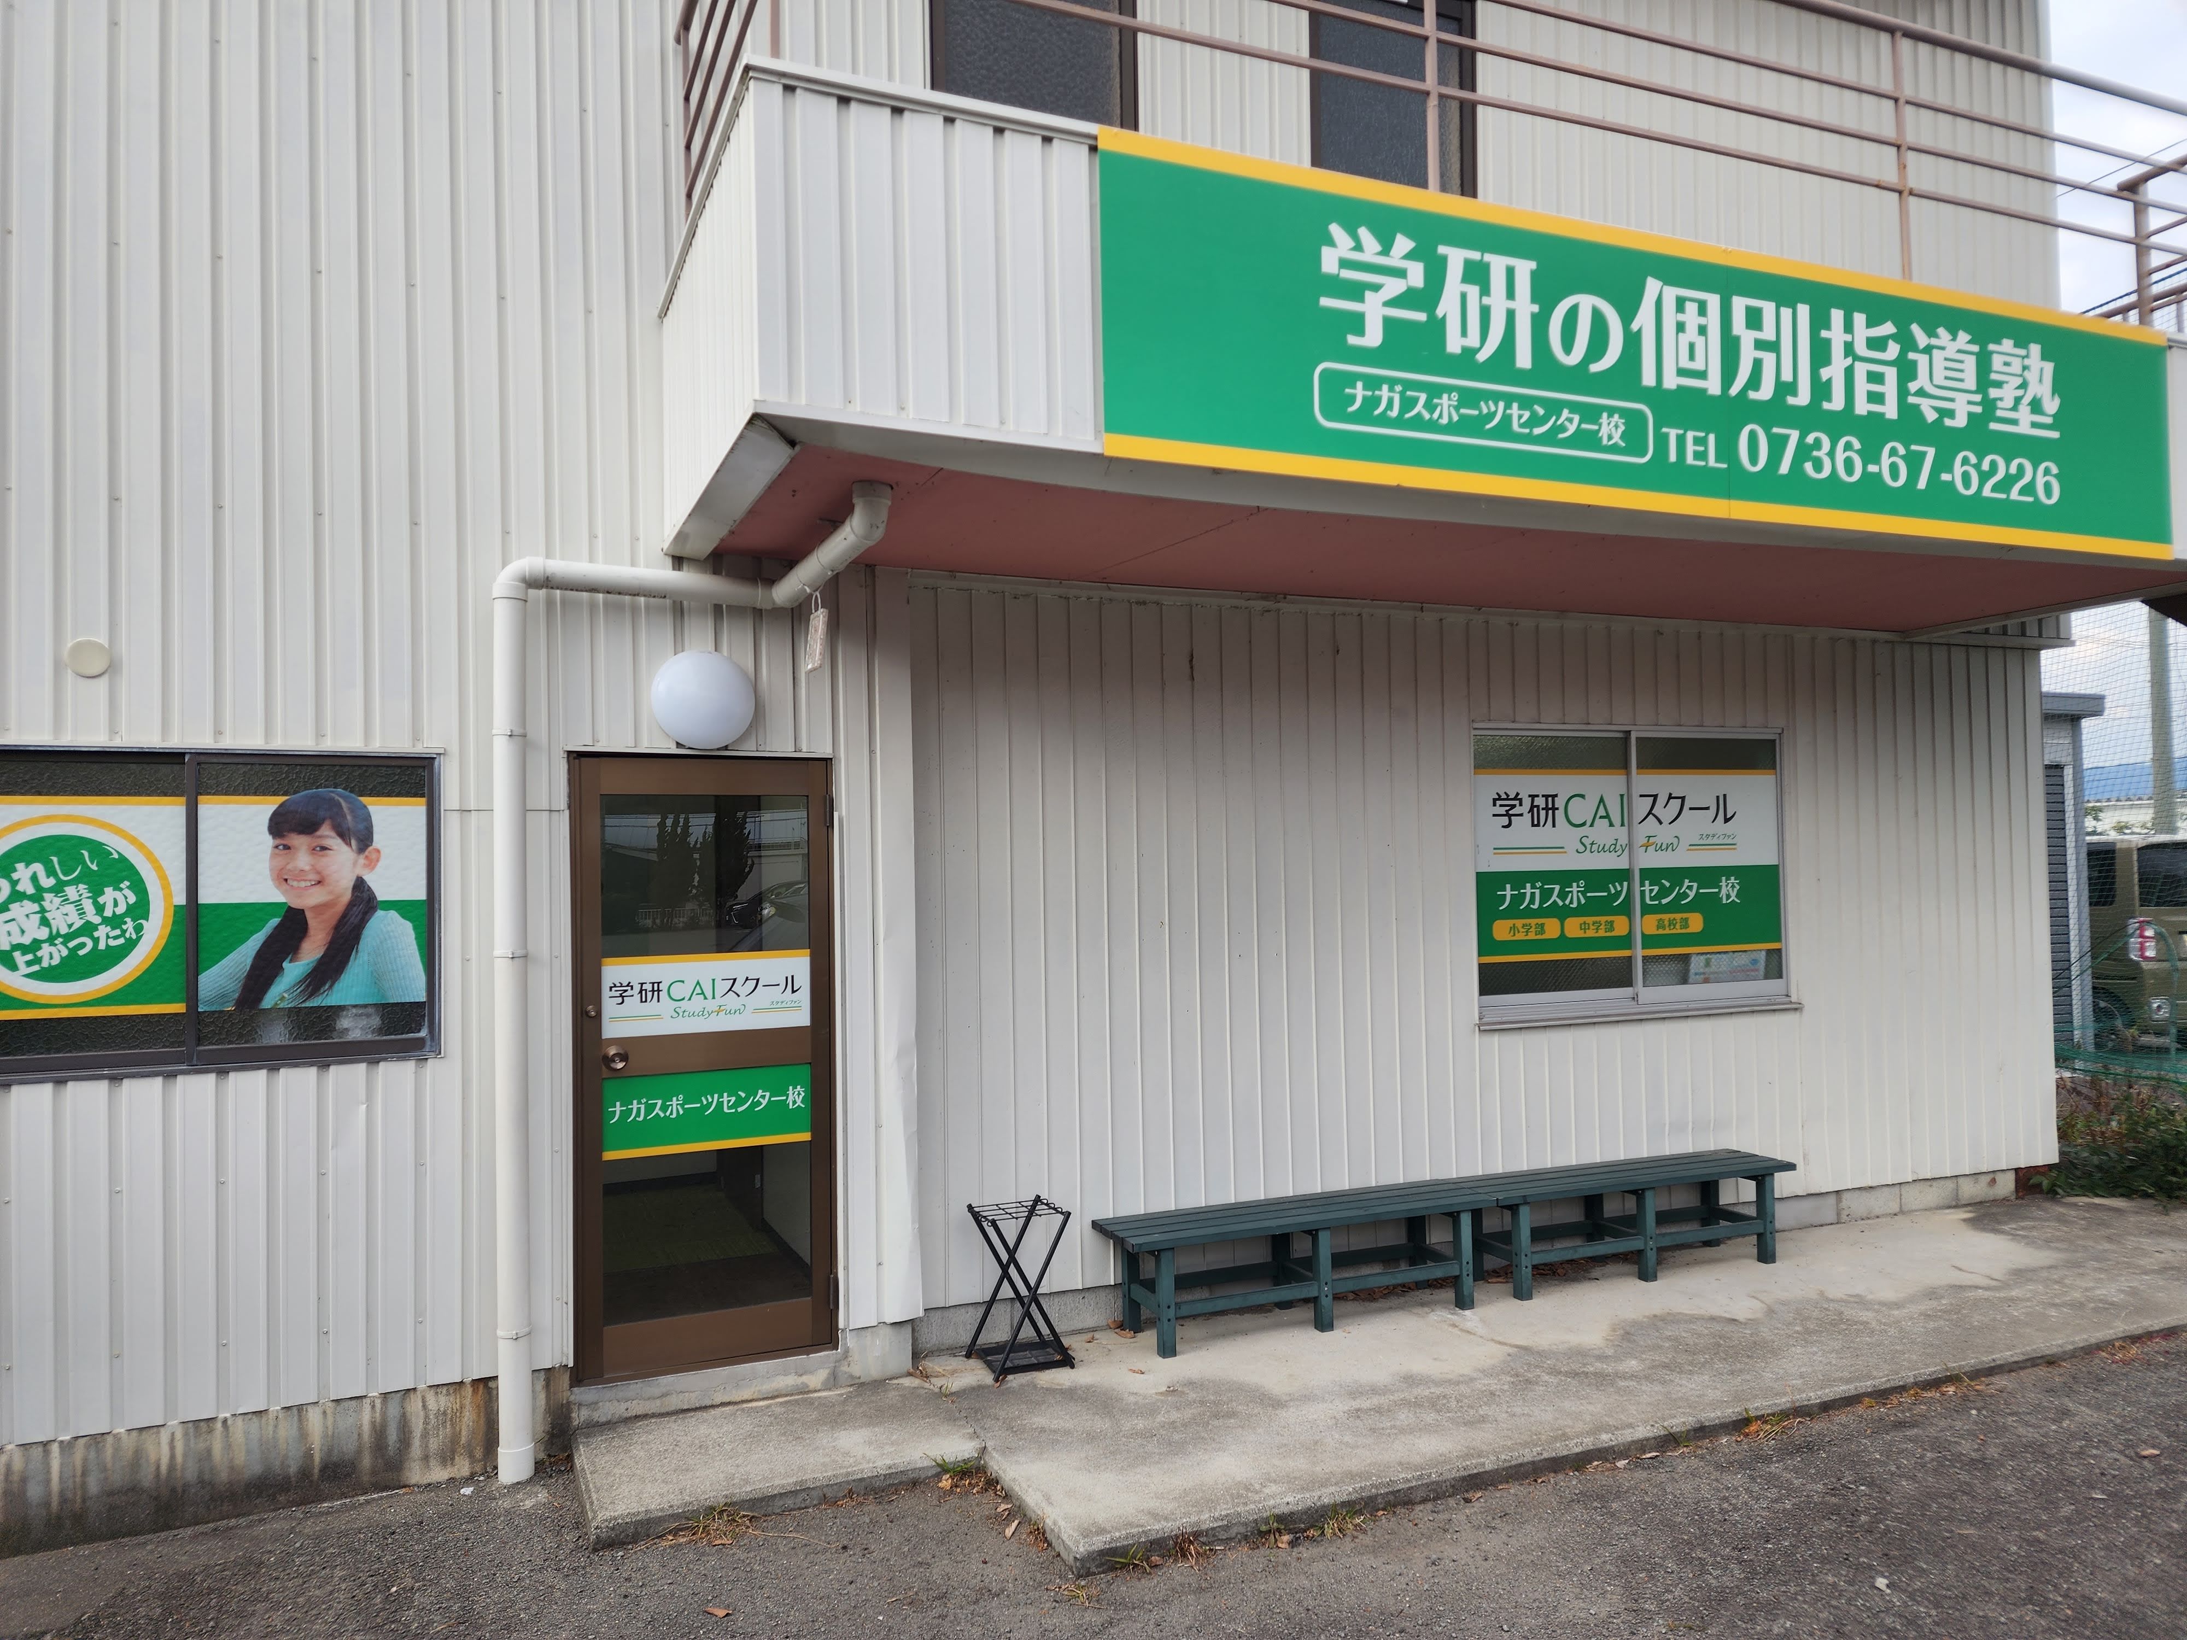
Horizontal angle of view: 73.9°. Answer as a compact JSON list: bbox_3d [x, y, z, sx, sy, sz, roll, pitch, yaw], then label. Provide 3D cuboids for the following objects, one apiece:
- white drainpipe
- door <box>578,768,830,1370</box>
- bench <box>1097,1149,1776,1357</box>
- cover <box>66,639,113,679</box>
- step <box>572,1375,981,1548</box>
[{"bbox_3d":[-1.116,0.527,3.952,0.923,2.725,1.055,0,-1,-24],"label":"white drainpipe"},{"bbox_3d":[-1.206,0.749,4.529,0.799,1.880,0.080,0,-2,-21],"label":"door"},{"bbox_3d":[1.429,1.608,5.530,2.904,0.388,0.374,-1,-1,-21],"label":"bench"},{"bbox_3d":[-2.689,-0.432,3.888,0.108,0.108,0.030,0,-1,-24],"label":"cover"},{"bbox_3d":[-0.938,1.864,4.277,1.065,0.095,0.600,0,-1,-24],"label":"step"}]

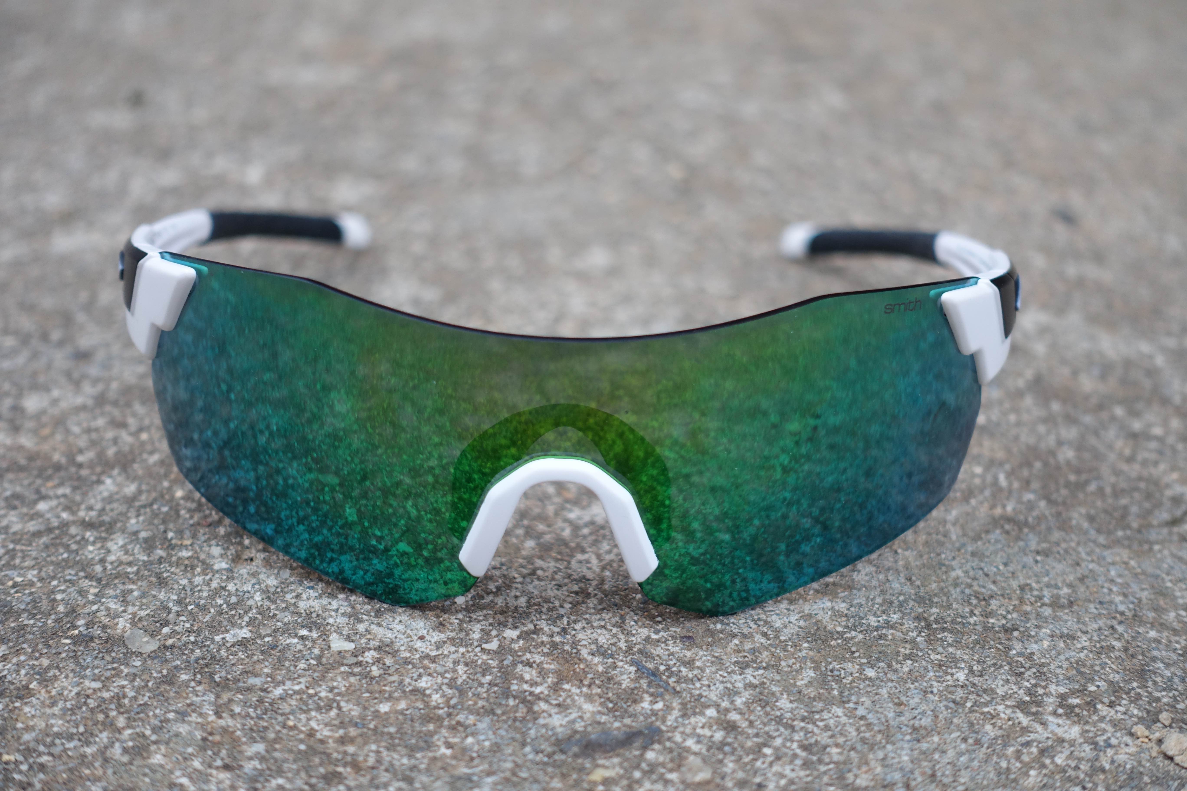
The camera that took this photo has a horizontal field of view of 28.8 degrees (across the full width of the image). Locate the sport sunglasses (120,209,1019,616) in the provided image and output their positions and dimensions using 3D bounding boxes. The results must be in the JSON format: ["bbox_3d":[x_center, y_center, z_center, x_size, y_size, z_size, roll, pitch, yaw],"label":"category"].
[{"bbox_3d":[-0.004,-0.021,0.396,0.143,0.048,0.151,2,25,0],"label":"sport sunglasses"}]

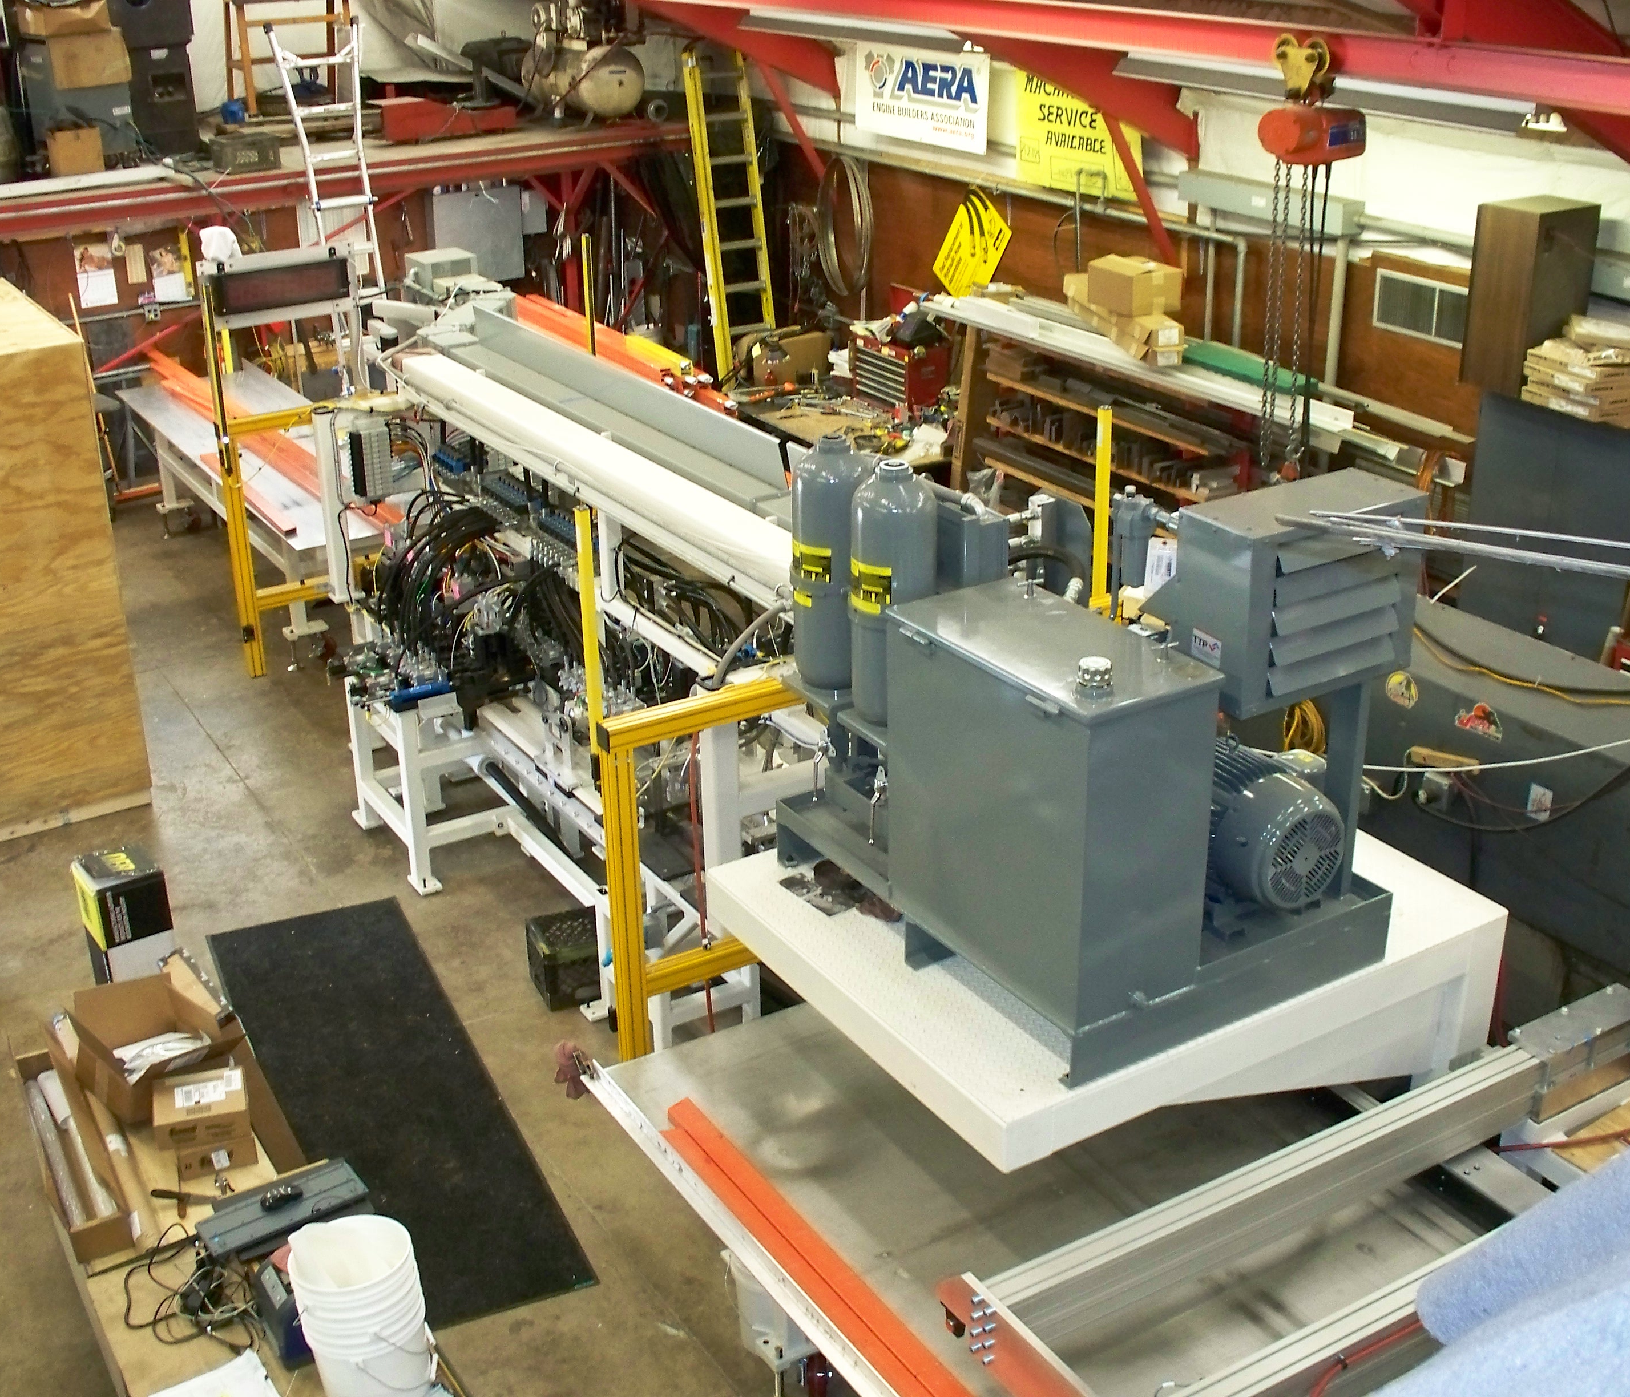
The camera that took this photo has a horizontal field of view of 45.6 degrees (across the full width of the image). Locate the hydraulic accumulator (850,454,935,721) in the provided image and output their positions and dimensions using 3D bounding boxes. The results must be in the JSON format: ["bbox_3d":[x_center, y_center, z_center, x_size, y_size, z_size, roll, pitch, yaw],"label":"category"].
[{"bbox_3d":[0.216,-0.272,5.251,0.232,0.745,0.232,-1,24,0],"label":"hydraulic accumulator"}]

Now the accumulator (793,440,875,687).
[{"bbox_3d":[0.057,-0.373,5.481,0.232,0.745,0.232,-1,24,0],"label":"accumulator"}]

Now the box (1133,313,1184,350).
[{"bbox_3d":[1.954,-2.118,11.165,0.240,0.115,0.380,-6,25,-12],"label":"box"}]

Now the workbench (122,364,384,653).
[{"bbox_3d":[-3.615,-1.331,13.282,1.140,0.830,4.240,-15,28,-29],"label":"workbench"}]

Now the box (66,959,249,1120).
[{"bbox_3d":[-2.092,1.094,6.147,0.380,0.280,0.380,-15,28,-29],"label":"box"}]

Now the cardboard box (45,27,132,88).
[{"bbox_3d":[-4.676,-4.062,12.314,0.270,0.340,0.460,16,29,32],"label":"cardboard box"}]

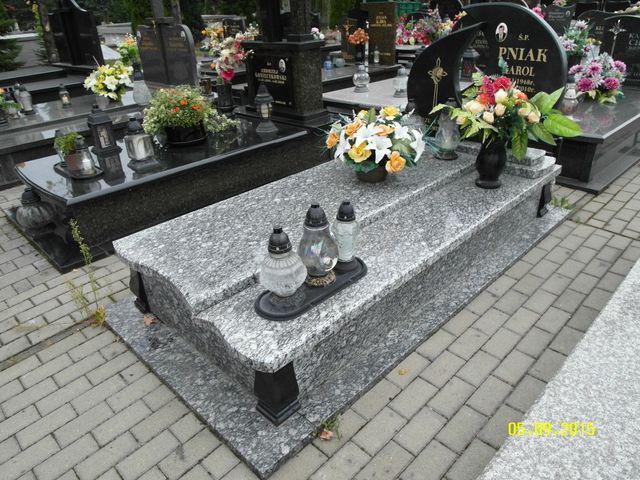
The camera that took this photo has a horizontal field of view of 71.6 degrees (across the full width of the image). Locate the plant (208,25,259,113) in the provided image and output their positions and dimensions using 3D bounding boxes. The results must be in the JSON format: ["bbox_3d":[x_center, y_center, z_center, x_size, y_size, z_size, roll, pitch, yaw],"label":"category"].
[{"bbox_3d":[-0.790,-1.596,4.121,0.420,0.740,0.460,-27,38,-37],"label":"plant"}]

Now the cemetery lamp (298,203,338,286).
[{"bbox_3d":[-0.005,0.020,1.688,0.150,0.338,0.150,-2,29,1],"label":"cemetery lamp"}]

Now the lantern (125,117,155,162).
[{"bbox_3d":[-1.226,-0.660,3.004,0.160,0.320,0.160,-27,37,-36],"label":"lantern"}]

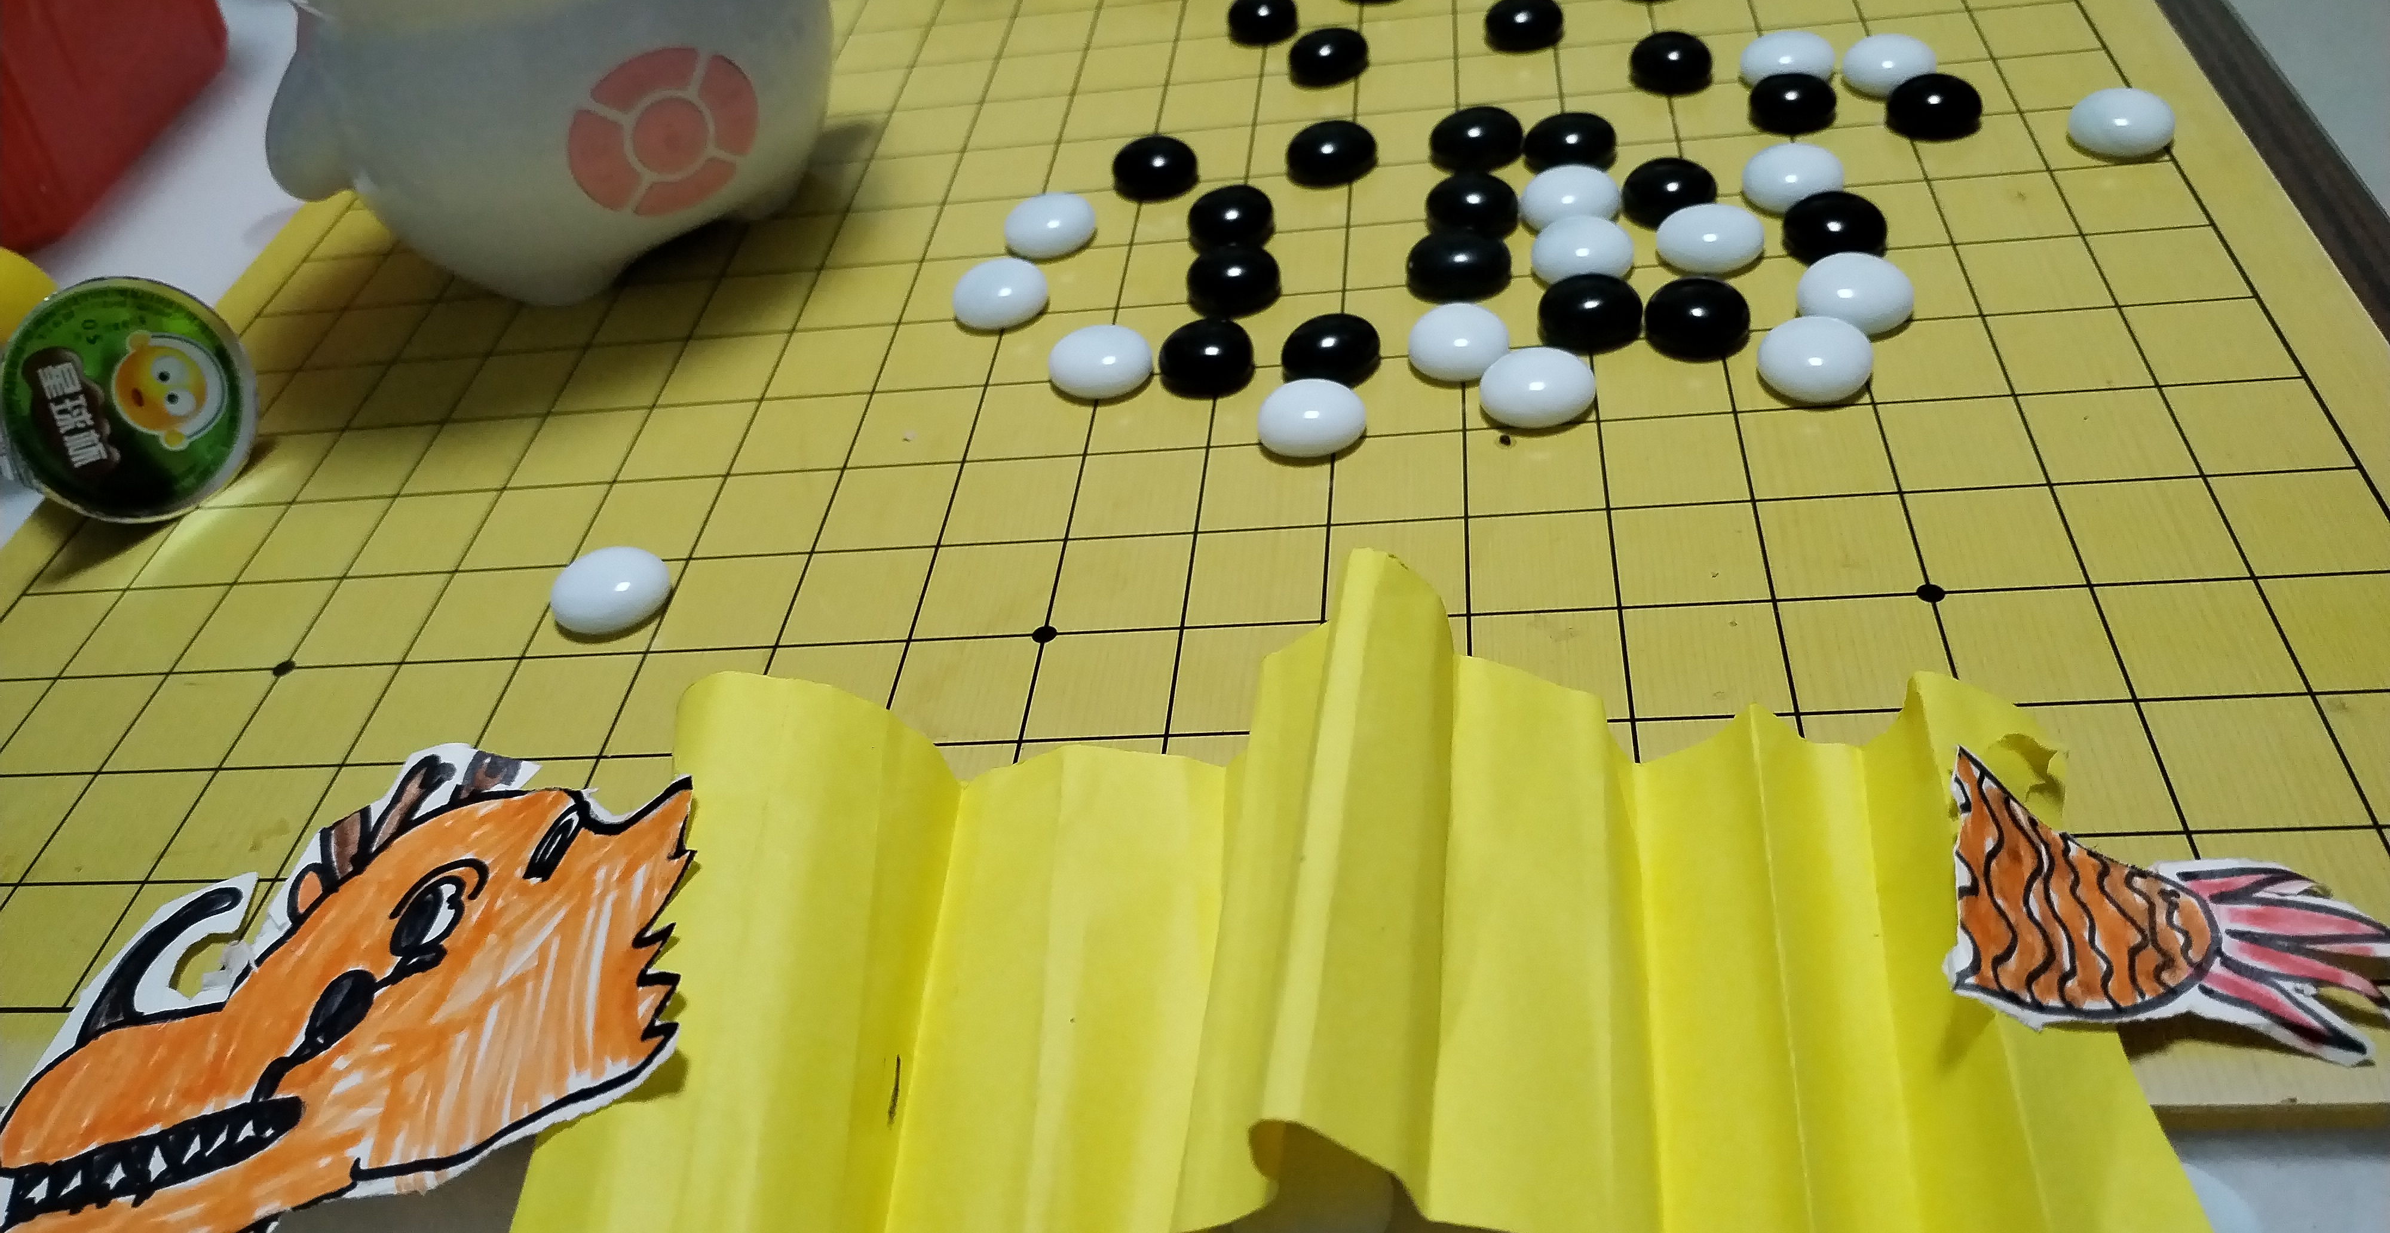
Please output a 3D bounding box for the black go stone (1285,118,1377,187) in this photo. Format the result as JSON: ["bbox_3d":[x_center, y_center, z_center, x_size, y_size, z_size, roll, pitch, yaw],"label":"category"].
[{"bbox_3d":[0.030,-0.102,0.396,0.020,0.010,0.020,-3,43,10],"label":"black go stone"}]

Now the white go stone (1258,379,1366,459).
[{"bbox_3d":[0.021,-0.036,0.326,0.020,0.010,0.020,-3,43,10],"label":"white go stone"}]

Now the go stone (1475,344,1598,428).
[{"bbox_3d":[0.061,-0.041,0.323,0.020,0.010,0.020,-3,43,10],"label":"go stone"}]

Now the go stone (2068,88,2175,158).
[{"bbox_3d":[0.182,-0.097,0.352,0.020,0.010,0.020,-3,43,9],"label":"go stone"}]

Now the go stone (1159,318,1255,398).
[{"bbox_3d":[0.002,-0.049,0.338,0.019,0.011,0.019,-3,43,9],"label":"go stone"}]

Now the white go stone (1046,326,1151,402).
[{"bbox_3d":[-0.018,-0.049,0.343,0.020,0.010,0.020,-3,43,10],"label":"white go stone"}]

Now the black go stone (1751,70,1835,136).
[{"bbox_3d":[0.126,-0.108,0.377,0.018,0.010,0.018,-3,43,10],"label":"black go stone"}]

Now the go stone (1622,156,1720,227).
[{"bbox_3d":[0.094,-0.084,0.357,0.019,0.011,0.019,-3,43,9],"label":"go stone"}]

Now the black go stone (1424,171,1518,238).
[{"bbox_3d":[0.057,-0.085,0.372,0.020,0.010,0.020,-3,43,10],"label":"black go stone"}]

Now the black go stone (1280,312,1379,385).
[{"bbox_3d":[0.025,-0.050,0.335,0.018,0.010,0.018,-3,43,10],"label":"black go stone"}]

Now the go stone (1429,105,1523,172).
[{"bbox_3d":[0.061,-0.103,0.386,0.019,0.010,0.019,-3,43,10],"label":"go stone"}]

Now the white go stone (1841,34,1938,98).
[{"bbox_3d":[0.148,-0.118,0.383,0.019,0.010,0.019,-3,43,10],"label":"white go stone"}]

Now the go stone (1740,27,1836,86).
[{"bbox_3d":[0.129,-0.121,0.390,0.019,0.010,0.019,-3,43,10],"label":"go stone"}]

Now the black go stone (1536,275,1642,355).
[{"bbox_3d":[0.074,-0.057,0.337,0.020,0.010,0.020,-3,43,10],"label":"black go stone"}]

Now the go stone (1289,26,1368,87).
[{"bbox_3d":[0.032,-0.133,0.425,0.019,0.010,0.019,-3,43,10],"label":"go stone"}]

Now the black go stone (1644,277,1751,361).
[{"bbox_3d":[0.091,-0.055,0.325,0.019,0.010,0.019,-3,43,10],"label":"black go stone"}]

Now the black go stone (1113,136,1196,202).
[{"bbox_3d":[-0.009,-0.100,0.397,0.019,0.010,0.019,-3,43,10],"label":"black go stone"}]

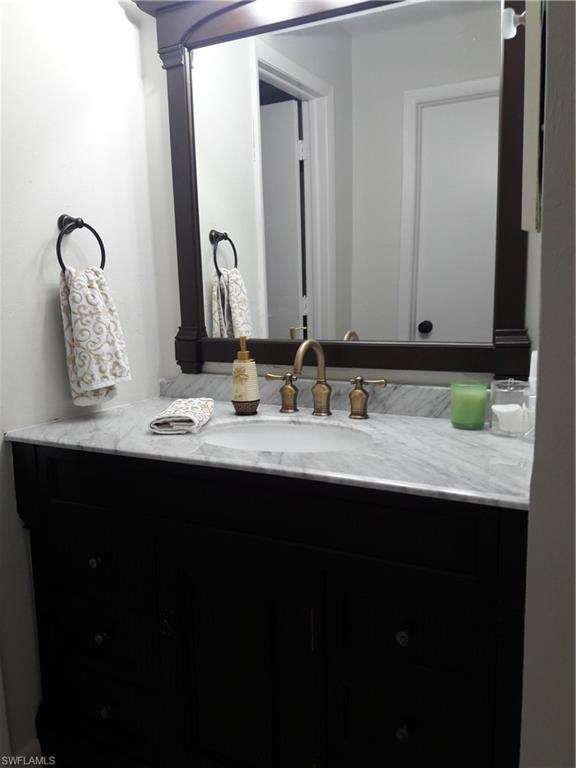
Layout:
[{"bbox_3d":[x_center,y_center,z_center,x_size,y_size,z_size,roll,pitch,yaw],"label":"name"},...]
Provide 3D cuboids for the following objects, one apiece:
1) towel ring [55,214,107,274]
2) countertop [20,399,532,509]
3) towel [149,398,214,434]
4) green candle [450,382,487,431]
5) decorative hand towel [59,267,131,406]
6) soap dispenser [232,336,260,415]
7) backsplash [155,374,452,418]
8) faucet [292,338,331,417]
[{"bbox_3d":[-0.546,-0.341,1.604,0.082,0.182,0.162,3,10,27],"label":"towel ring"},{"bbox_3d":[-0.010,0.120,1.496,1.210,0.020,0.575,3,10,27],"label":"countertop"},{"bbox_3d":[-0.254,0.081,1.587,0.120,0.040,0.240,0,9,6],"label":"towel"},{"bbox_3d":[0.440,0.051,1.506,0.086,0.096,0.086,3,10,27],"label":"green candle"},{"bbox_3d":[-0.515,-0.128,1.625,0.110,0.350,0.215,3,10,27],"label":"decorative hand towel"},{"bbox_3d":[-0.113,-0.023,1.684,0.078,0.207,0.084,-2,9,-4],"label":"soap dispenser"},{"bbox_3d":[0.124,0.025,1.727,1.190,0.088,0.021,3,10,27],"label":"backsplash"},{"bbox_3d":[0.060,-0.011,1.589,0.053,0.207,0.188,3,10,27],"label":"faucet"}]

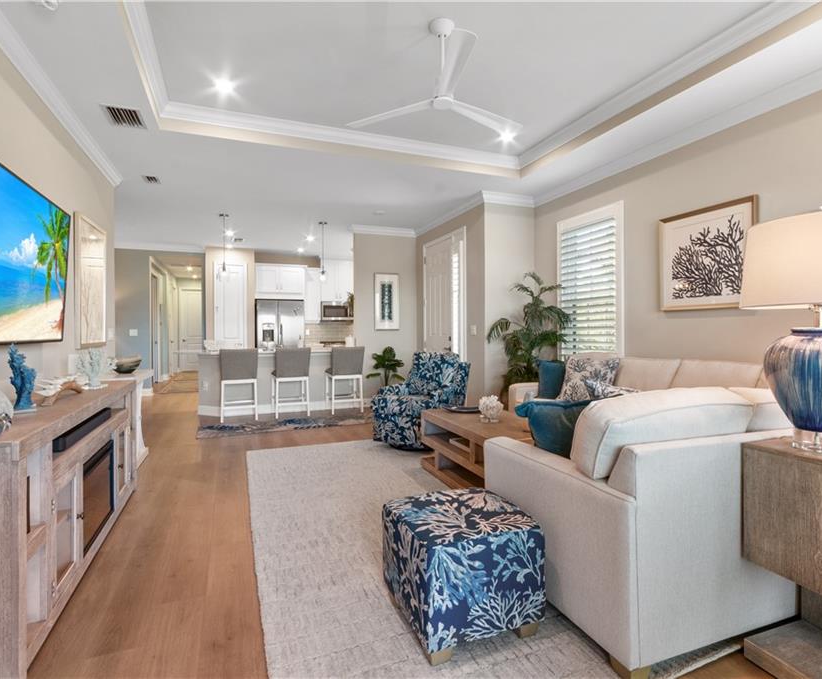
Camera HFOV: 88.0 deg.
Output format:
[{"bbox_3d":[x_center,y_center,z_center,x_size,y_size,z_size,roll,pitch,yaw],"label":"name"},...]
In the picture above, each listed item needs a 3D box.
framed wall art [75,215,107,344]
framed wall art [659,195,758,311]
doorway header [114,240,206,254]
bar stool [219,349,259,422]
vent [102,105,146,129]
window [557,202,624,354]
[{"bbox_3d":[-2.895,-0.492,3.871,0.040,1.130,0.780,-1,1,-23],"label":"framed wall art"},{"bbox_3d":[2.365,-0.645,3.422,0.045,0.809,0.753,0,1,-23],"label":"framed wall art"},{"bbox_3d":[-4.615,-1.697,7.894,1.450,0.170,0.120,-1,2,-23],"label":"doorway header"},{"bbox_3d":[-2.325,0.603,5.753,0.461,0.956,0.475,0,1,-23],"label":"bar stool"},{"bbox_3d":[-2.314,-1.792,3.446,0.270,0.025,0.340,-1,1,-23],"label":"vent"},{"bbox_3d":[1.904,-0.473,4.579,0.080,1.763,0.903,0,1,-23],"label":"window"}]

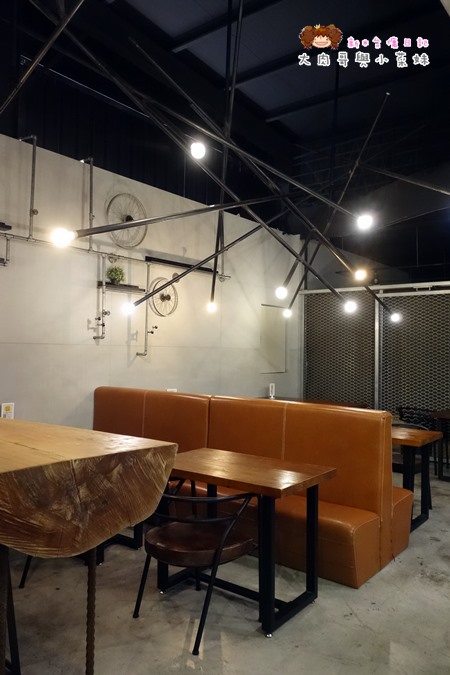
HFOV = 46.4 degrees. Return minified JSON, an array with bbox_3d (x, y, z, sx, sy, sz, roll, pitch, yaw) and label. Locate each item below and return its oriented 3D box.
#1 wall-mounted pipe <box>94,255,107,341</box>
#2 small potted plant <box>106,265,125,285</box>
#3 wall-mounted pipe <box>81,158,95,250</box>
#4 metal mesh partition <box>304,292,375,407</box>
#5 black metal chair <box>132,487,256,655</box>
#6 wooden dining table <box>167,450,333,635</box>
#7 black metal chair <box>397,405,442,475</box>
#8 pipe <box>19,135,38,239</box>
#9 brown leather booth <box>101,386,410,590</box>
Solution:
[{"bbox_3d":[-1.281,-0.414,5.430,0.196,0.906,0.062,0,-1,38],"label":"wall-mounted pipe"},{"bbox_3d":[-1.162,-0.663,5.566,0.196,0.196,0.196,1,-1,0],"label":"small potted plant"},{"bbox_3d":[-1.384,-1.335,5.302,0.196,0.968,0.062,0,-1,38],"label":"wall-mounted pipe"},{"bbox_3d":[1.817,0.444,8.460,1.339,2.441,0.062,0,-1,38],"label":"metal mesh partition"},{"bbox_3d":[-0.149,1.169,2.852,0.515,0.731,0.525,2,-2,-45],"label":"black metal chair"},{"bbox_3d":[0.077,1.161,3.176,0.997,0.765,0.605,0,-1,38],"label":"wooden dining table"},{"bbox_3d":[2.419,1.255,6.493,0.556,0.762,0.546,0,-1,38],"label":"black metal chair"},{"bbox_3d":[-1.783,-1.360,4.764,0.227,0.989,0.062,0,-1,38],"label":"pipe"},{"bbox_3d":[-0.087,1.038,4.566,3.064,1.060,0.949,0,-1,38],"label":"brown leather booth"}]

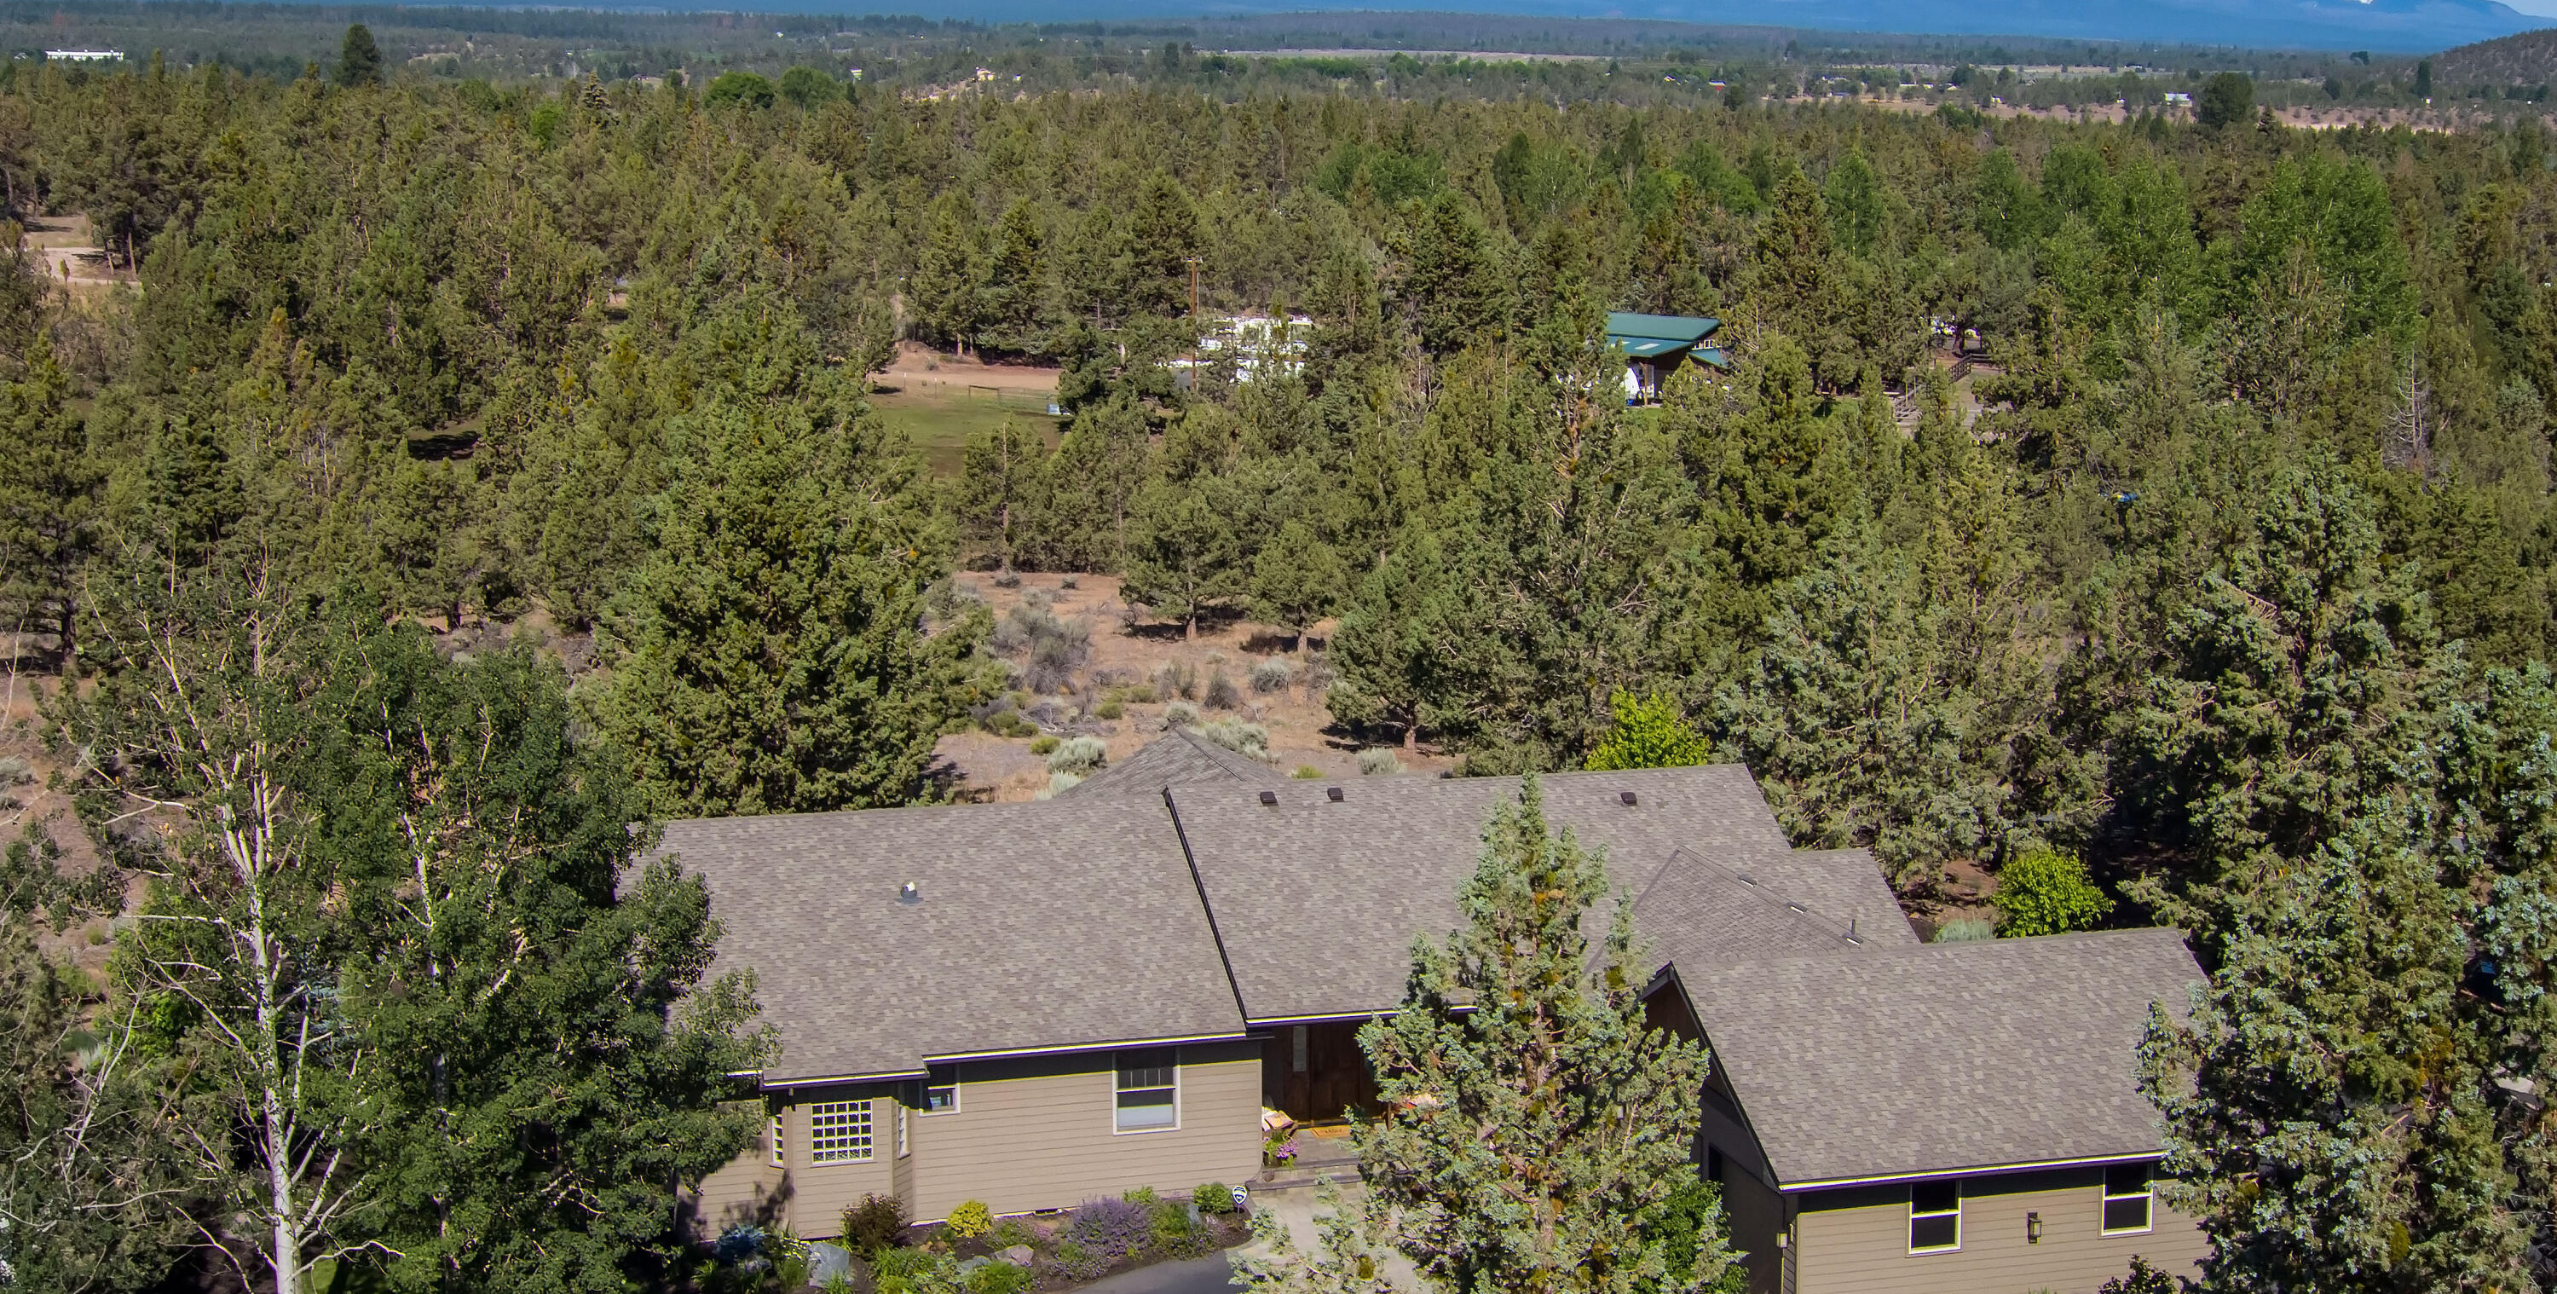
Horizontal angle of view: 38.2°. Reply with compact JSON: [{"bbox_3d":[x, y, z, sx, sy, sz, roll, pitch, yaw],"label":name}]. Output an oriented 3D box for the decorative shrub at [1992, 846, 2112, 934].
[{"bbox_3d":[17.621,5.919,84.223,2.700,2.780,2.700,-2,10,-16],"label":"decorative shrub"}]

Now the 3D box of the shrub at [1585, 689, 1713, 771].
[{"bbox_3d":[9.716,3.090,97.322,3.600,4.030,3.600,-2,10,-16],"label":"shrub"}]

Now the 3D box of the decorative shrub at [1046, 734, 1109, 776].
[{"bbox_3d":[-5.730,3.090,104.900,1.770,1.200,1.700,1,9,0],"label":"decorative shrub"}]

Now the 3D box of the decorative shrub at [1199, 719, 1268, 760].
[{"bbox_3d":[-1.310,2.660,107.000,1.950,1.350,1.850,-2,10,-16],"label":"decorative shrub"}]

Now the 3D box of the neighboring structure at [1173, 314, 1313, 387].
[{"bbox_3d":[-2.190,-17.307,219.000,9.500,5.200,8.000,1,9,0],"label":"neighboring structure"}]

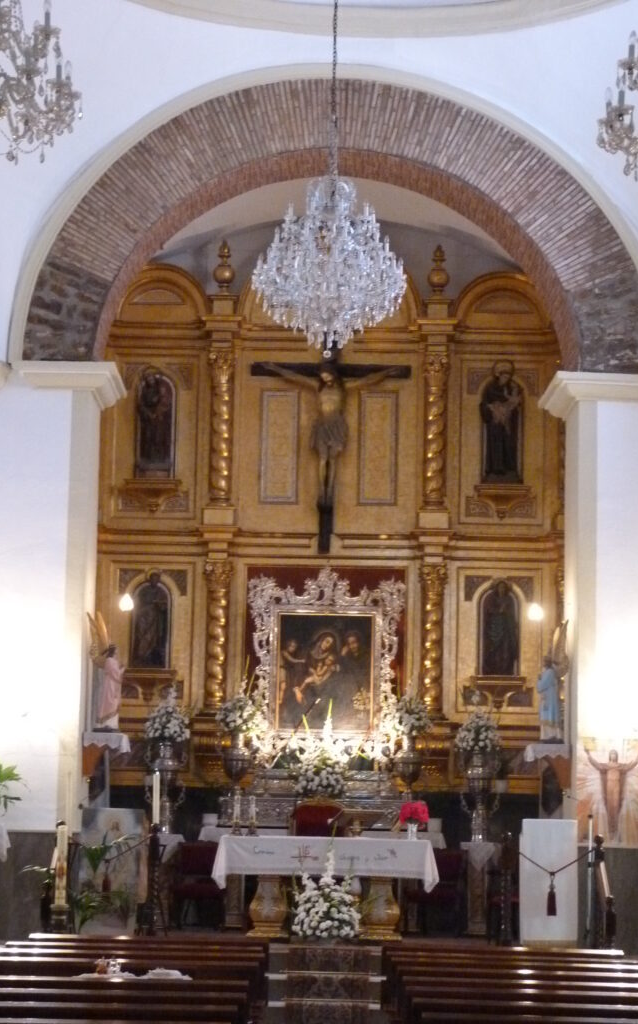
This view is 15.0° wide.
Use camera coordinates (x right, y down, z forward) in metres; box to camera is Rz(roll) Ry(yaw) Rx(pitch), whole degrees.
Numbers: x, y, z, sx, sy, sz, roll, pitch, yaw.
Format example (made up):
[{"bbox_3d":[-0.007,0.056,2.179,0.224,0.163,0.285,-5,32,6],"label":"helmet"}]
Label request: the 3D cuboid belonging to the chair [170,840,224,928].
[{"bbox_3d":[-1.218,3.744,24.385,0.518,0.893,0.558,1,-7,0],"label":"chair"}]

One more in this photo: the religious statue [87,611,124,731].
[{"bbox_3d":[-1.999,1.488,22.731,0.335,1.117,0.406,-1,-8,15],"label":"religious statue"}]

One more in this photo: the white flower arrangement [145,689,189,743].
[{"bbox_3d":[-1.559,2.101,25.047,0.444,0.558,0.430,1,-8,0],"label":"white flower arrangement"}]

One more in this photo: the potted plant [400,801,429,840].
[{"bbox_3d":[0.911,2.946,23.159,0.284,0.381,0.284,1,-7,0],"label":"potted plant"}]

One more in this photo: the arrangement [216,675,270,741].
[{"bbox_3d":[-0.821,2.109,26.131,0.579,0.700,0.538,1,-7,0],"label":"arrangement"}]

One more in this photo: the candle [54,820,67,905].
[{"bbox_3d":[-2.163,2.945,20.293,0.100,0.678,0.100,1,-8,0],"label":"candle"}]

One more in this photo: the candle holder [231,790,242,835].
[{"bbox_3d":[-0.791,2.887,23.268,0.101,0.426,0.101,1,-7,0],"label":"candle holder"}]

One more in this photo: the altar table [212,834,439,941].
[{"bbox_3d":[0.064,3.598,23.279,2.131,0.949,0.863,1,-7,0],"label":"altar table"}]

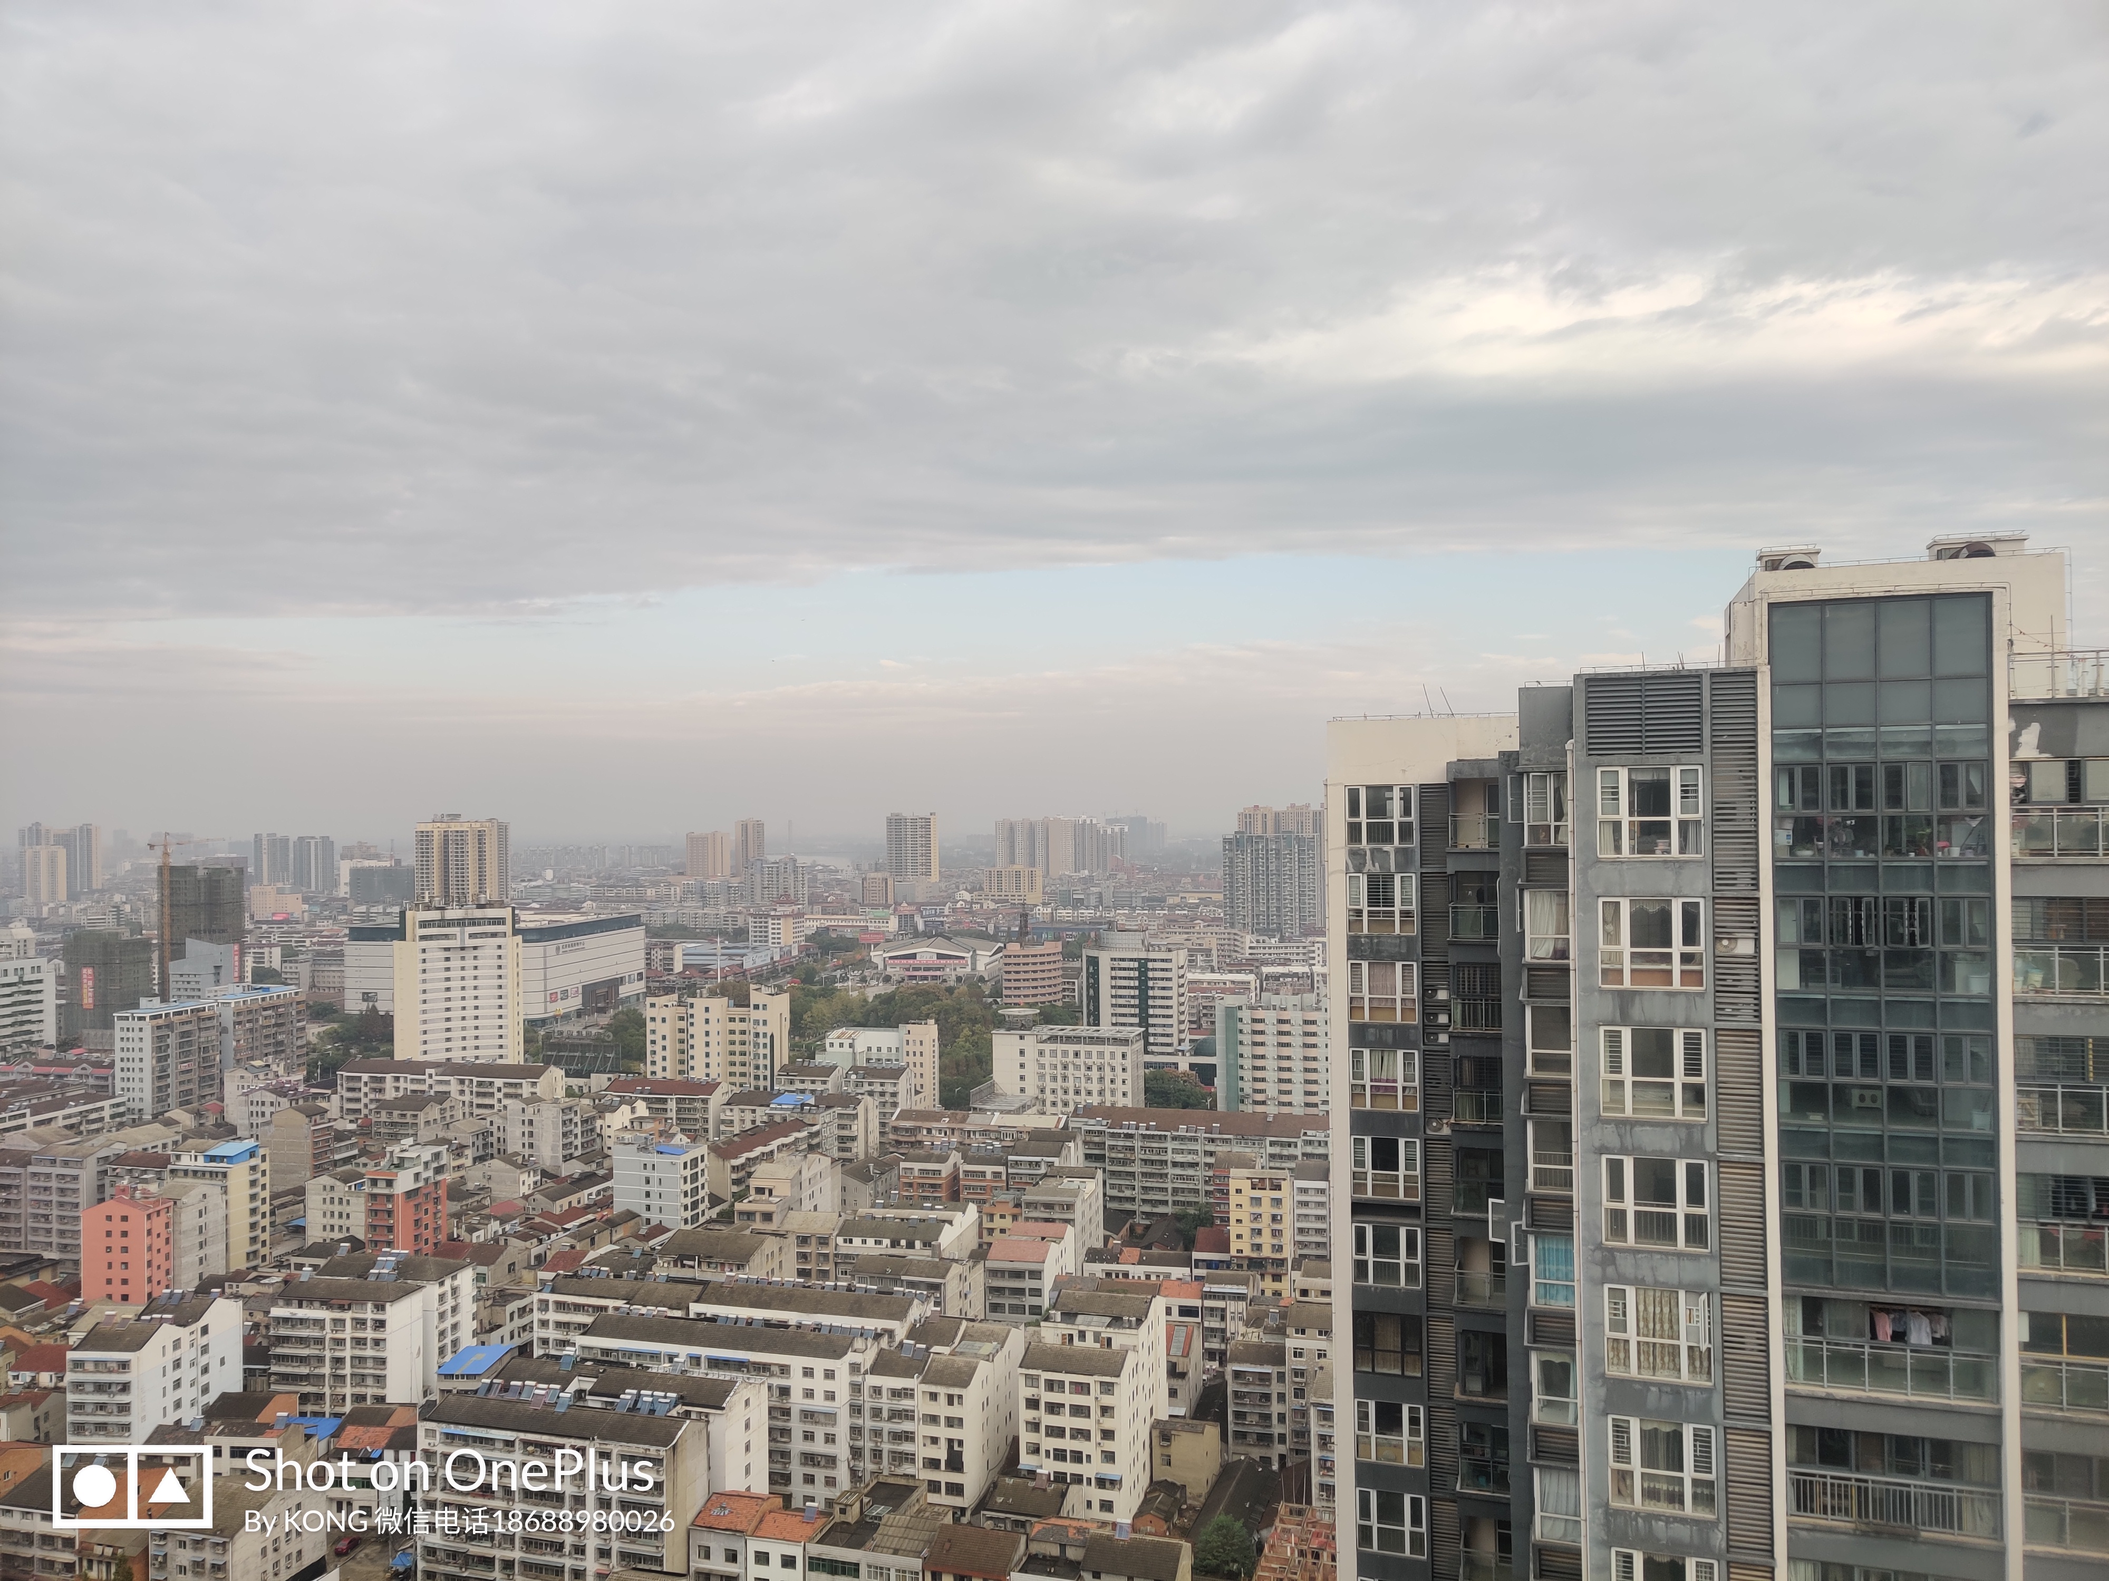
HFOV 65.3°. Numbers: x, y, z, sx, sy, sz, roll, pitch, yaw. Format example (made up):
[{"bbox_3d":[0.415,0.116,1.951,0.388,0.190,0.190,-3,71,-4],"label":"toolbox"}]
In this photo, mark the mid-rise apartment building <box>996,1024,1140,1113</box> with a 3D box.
[{"bbox_3d":[4.560,85.930,486.810,41.700,29.700,17.900,-1,-1,18],"label":"mid-rise apartment building"}]

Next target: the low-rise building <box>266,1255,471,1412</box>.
[{"bbox_3d":[-108.330,87.610,262.490,22.500,23.500,20.000,-1,-1,13],"label":"low-rise building"}]

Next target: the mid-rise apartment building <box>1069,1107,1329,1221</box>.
[{"bbox_3d":[34.640,85.650,376.020,60.500,25.000,12.500,-1,-1,17],"label":"mid-rise apartment building"}]

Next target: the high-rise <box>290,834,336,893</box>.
[{"bbox_3d":[-768.090,85.730,1707.200,36.000,76.500,17.000,-1,-1,5],"label":"high-rise"}]

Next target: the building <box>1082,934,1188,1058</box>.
[{"bbox_3d":[30.260,77.130,603.120,35.700,49.500,15.000,-1,-1,24],"label":"building"}]

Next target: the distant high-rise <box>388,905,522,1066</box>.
[{"bbox_3d":[-196.773,69.893,540.458,38.000,63.300,21.000,0,-1,-27],"label":"distant high-rise"}]

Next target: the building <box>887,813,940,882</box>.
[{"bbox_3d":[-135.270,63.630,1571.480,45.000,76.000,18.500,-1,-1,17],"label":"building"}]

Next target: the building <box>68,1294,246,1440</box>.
[{"bbox_3d":[-134.400,88.940,247.300,10.500,20.200,25.500,-1,-1,4],"label":"building"}]

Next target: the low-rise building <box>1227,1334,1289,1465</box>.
[{"bbox_3d":[30.120,88.750,238.660,8.600,16.300,10.000,-1,-1,16],"label":"low-rise building"}]

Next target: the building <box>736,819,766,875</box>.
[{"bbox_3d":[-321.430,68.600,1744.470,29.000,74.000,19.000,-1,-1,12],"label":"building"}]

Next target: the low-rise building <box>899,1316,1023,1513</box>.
[{"bbox_3d":[-11.330,87.120,228.480,7.800,21.500,19.300,-1,-1,21],"label":"low-rise building"}]

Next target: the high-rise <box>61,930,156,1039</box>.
[{"bbox_3d":[-399.350,83.600,694.380,30.500,46.000,18.500,-1,-1,16],"label":"high-rise"}]

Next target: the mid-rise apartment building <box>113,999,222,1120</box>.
[{"bbox_3d":[-274.104,83.882,509.321,12.780,36.000,28.786,-1,-1,12],"label":"mid-rise apartment building"}]

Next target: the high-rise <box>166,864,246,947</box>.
[{"bbox_3d":[-417.210,72.810,807.240,35.000,73.000,17.000,-1,-1,6],"label":"high-rise"}]

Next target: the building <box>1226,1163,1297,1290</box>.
[{"bbox_3d":[40.210,84.397,316.919,11.248,23.300,12.000,-1,-1,12],"label":"building"}]

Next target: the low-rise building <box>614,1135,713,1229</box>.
[{"bbox_3d":[-85.637,88.244,358.948,16.177,19.300,12.070,-1,-1,17],"label":"low-rise building"}]

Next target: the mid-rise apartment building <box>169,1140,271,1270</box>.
[{"bbox_3d":[-175.930,87.970,347.000,14.600,26.300,12.000,-1,-1,15],"label":"mid-rise apartment building"}]

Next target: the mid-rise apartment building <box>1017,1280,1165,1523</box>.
[{"bbox_3d":[5.812,83.228,226.768,14.306,23.800,28.138,-1,-1,14],"label":"mid-rise apartment building"}]

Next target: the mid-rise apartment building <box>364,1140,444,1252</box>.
[{"bbox_3d":[-129.027,84.893,327.950,7.607,26.000,14.537,-1,-1,18],"label":"mid-rise apartment building"}]

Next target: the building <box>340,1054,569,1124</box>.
[{"bbox_3d":[-173.700,90.460,473.480,65.000,24.300,13.000,-1,-1,14],"label":"building"}]

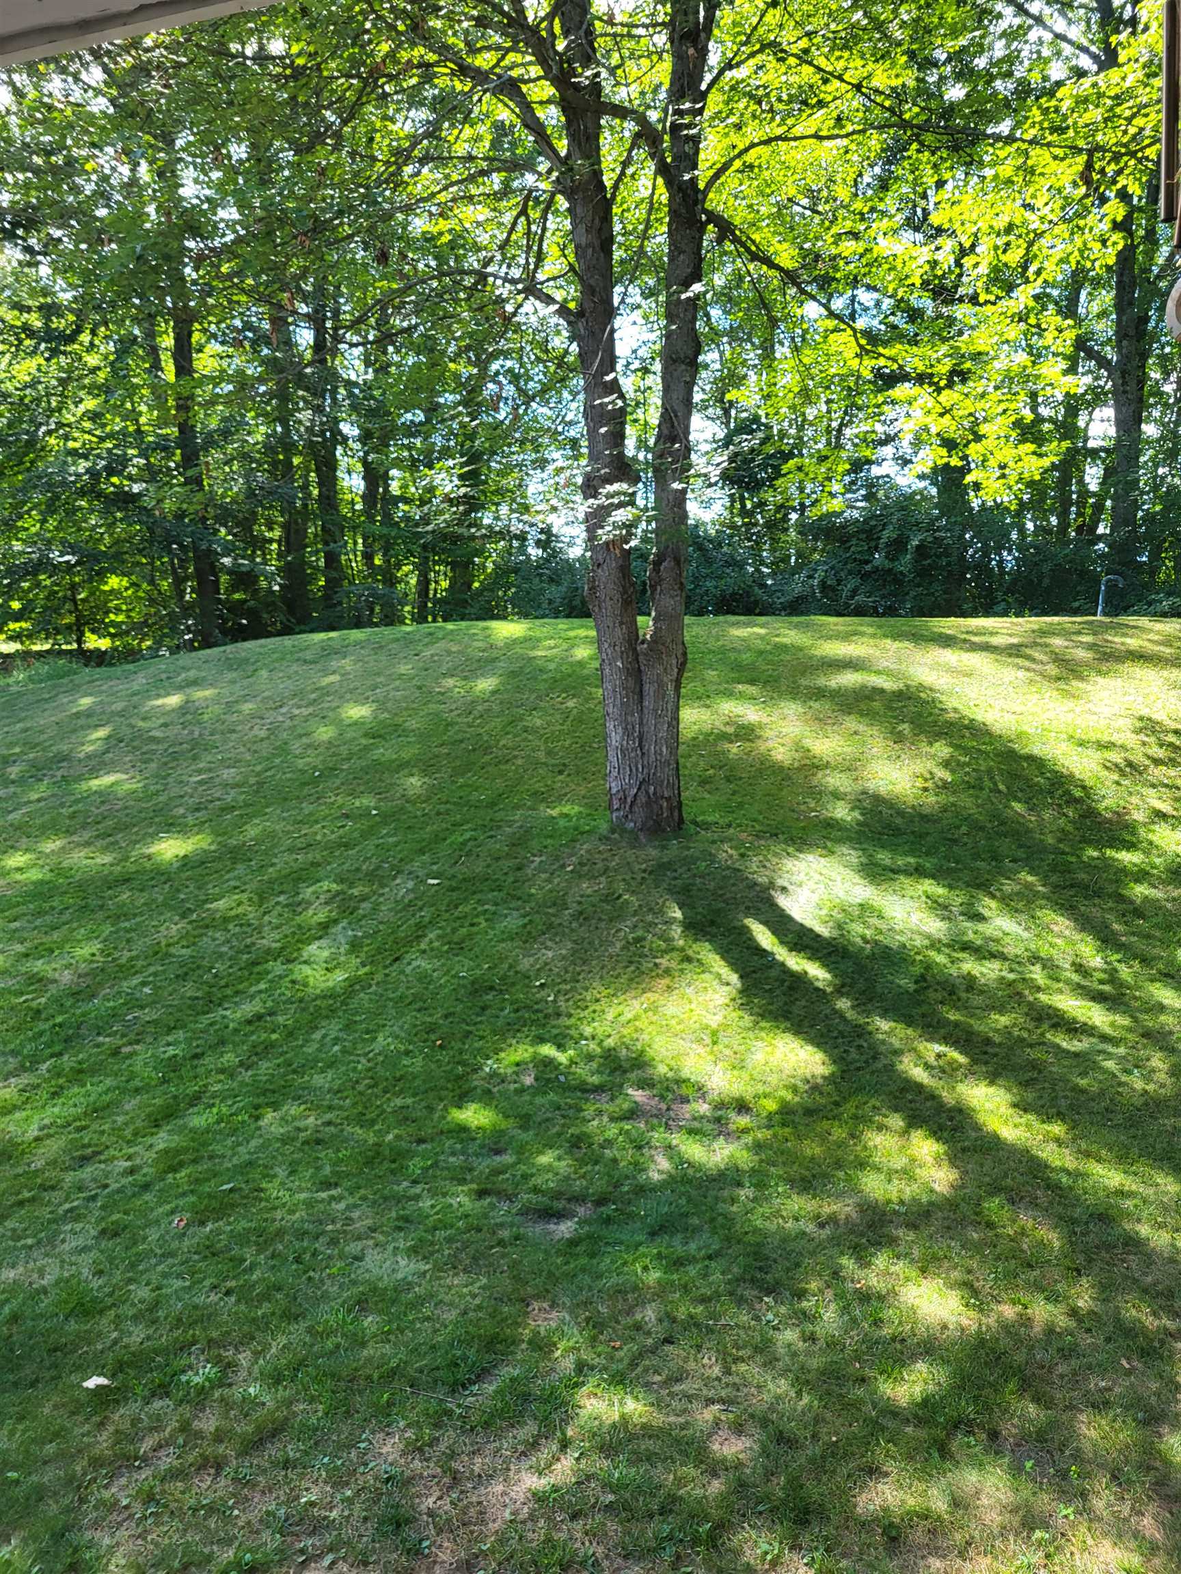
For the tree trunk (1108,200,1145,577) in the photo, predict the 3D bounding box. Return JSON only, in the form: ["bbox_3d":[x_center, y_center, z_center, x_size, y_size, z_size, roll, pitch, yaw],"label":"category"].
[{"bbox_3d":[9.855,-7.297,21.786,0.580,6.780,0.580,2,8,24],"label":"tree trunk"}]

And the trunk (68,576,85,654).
[{"bbox_3d":[-8.490,-2.803,19.553,0.180,1.260,0.180,-4,8,-23],"label":"trunk"}]

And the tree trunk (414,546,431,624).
[{"bbox_3d":[-3.256,-3.918,22.941,0.260,1.490,0.260,-2,8,-8],"label":"tree trunk"}]

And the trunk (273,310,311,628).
[{"bbox_3d":[-5.214,-5.480,20.659,0.390,5.340,0.390,-3,8,-13],"label":"trunk"}]

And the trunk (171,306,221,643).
[{"bbox_3d":[-6.145,-4.733,18.435,0.430,5.100,0.430,-4,8,-18],"label":"trunk"}]

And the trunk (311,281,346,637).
[{"bbox_3d":[-4.600,-5.671,20.753,0.390,5.690,0.390,-3,8,-12],"label":"trunk"}]

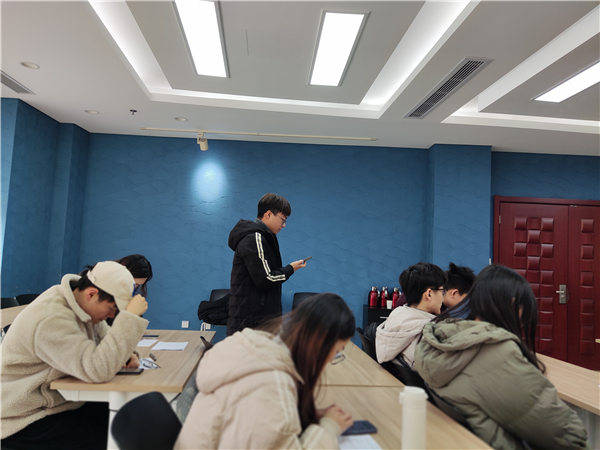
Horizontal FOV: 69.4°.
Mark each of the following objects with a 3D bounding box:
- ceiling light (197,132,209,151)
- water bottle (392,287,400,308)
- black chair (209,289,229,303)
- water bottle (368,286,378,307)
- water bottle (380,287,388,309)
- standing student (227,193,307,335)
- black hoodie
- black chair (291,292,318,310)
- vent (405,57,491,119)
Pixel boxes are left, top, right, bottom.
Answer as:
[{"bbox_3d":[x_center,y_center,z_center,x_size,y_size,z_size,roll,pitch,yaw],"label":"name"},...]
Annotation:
[{"bbox_3d":[-1.230,-1.054,5.501,0.140,0.220,0.170,2,-4,3],"label":"ceiling light"},{"bbox_3d":[1.222,0.927,5.486,0.120,0.260,0.120,-1,-5,37],"label":"water bottle"},{"bbox_3d":[-0.966,1.237,5.256,0.470,0.830,0.520,2,-4,13],"label":"black chair"},{"bbox_3d":[0.938,0.915,5.485,0.120,0.260,0.120,1,-4,16],"label":"water bottle"},{"bbox_3d":[1.080,0.921,5.485,0.120,0.260,0.120,4,-4,-17],"label":"water bottle"},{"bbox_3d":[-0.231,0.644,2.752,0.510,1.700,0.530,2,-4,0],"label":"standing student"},{"bbox_3d":[-0.255,0.363,2.770,0.430,0.800,0.540,2,-4,0],"label":"black hoodie"},{"bbox_3d":[0.122,1.285,5.281,0.470,0.830,0.520,2,-4,0],"label":"black chair"},{"bbox_3d":[1.281,-1.191,3.943,0.215,0.050,1.420,3,-4,-5],"label":"vent"}]

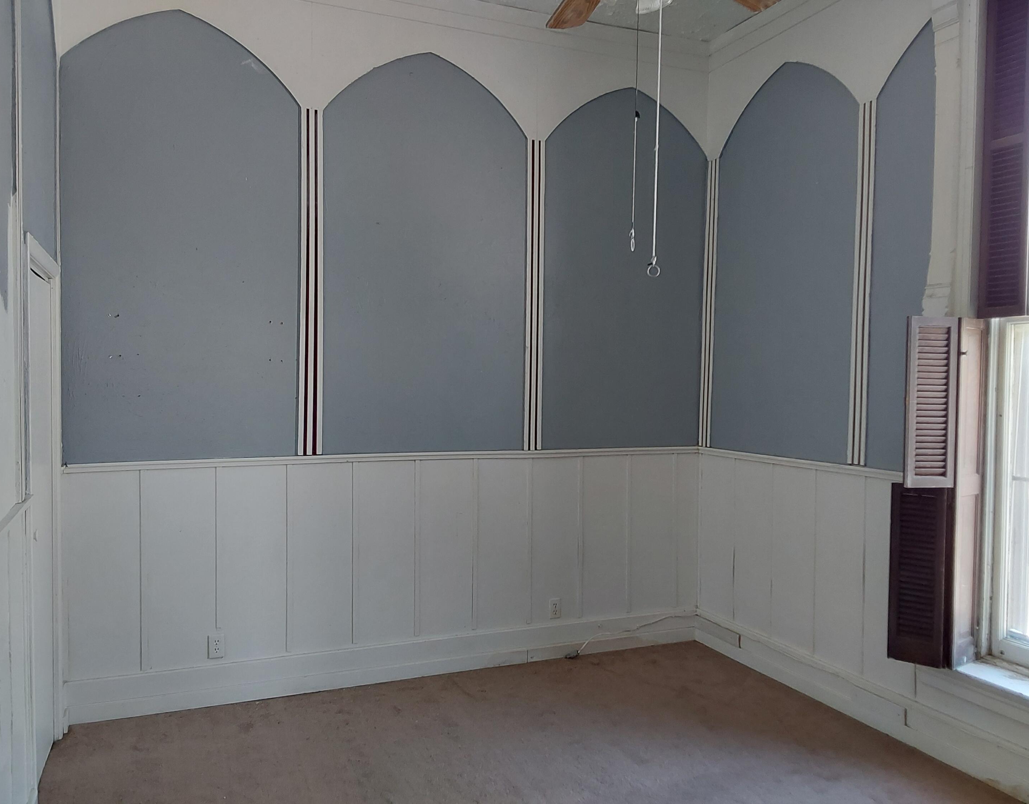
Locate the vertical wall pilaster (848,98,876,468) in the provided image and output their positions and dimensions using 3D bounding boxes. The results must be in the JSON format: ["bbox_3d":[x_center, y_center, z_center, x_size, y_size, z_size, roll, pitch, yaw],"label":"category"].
[{"bbox_3d":[1.523,-0.509,3.792,0.028,1.591,0.095,0,2,-23],"label":"vertical wall pilaster"}]

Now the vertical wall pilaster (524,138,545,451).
[{"bbox_3d":[0.104,-0.547,4.464,0.097,1.591,0.028,0,2,-23],"label":"vertical wall pilaster"}]

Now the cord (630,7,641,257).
[{"bbox_3d":[0.340,-0.758,2.420,0.025,0.682,0.030,0,2,-23],"label":"cord"}]

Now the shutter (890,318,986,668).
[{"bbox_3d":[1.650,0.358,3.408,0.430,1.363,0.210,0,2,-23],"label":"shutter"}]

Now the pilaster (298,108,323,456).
[{"bbox_3d":[-0.941,-0.543,4.012,0.102,1.591,0.028,0,2,-23],"label":"pilaster"}]

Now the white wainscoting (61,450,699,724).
[{"bbox_3d":[-0.428,0.810,4.281,3.179,1.105,0.050,0,2,-23],"label":"white wainscoting"}]

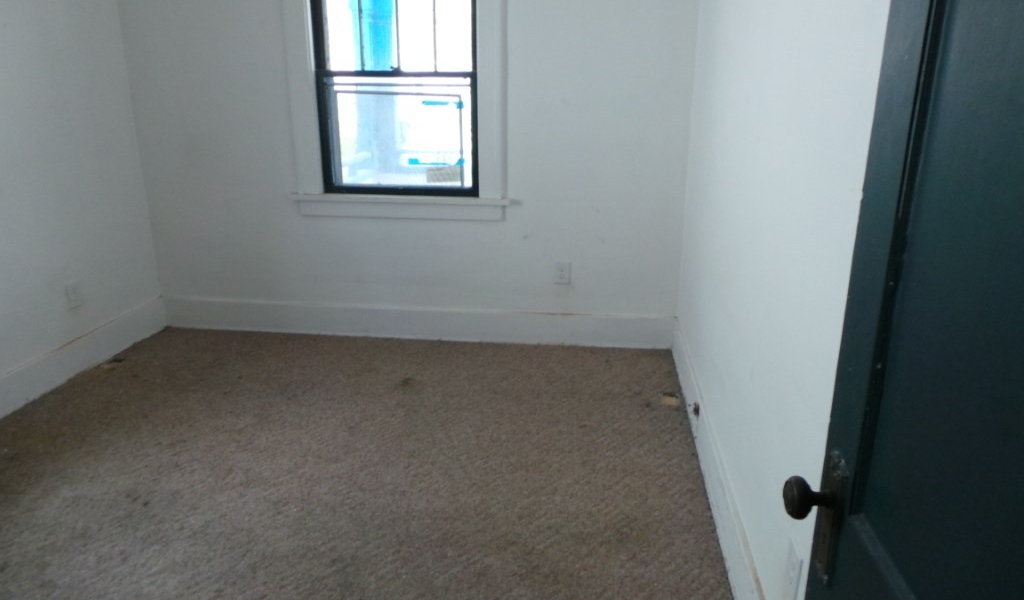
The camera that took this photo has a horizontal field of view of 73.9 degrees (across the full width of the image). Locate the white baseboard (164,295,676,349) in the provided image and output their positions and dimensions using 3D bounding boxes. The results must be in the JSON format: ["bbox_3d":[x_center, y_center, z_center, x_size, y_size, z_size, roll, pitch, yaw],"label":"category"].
[{"bbox_3d":[-0.593,0.125,3.847,2.944,0.187,0.025,2,16,8],"label":"white baseboard"}]

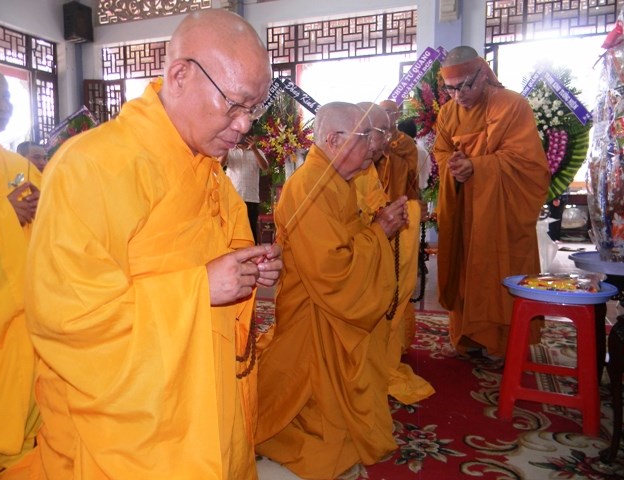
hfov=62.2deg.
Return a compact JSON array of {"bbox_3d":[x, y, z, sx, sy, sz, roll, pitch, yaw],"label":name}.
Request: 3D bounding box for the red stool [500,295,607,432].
[{"bbox_3d":[0.929,0.438,2.003,0.340,0.462,0.340,2,7,25],"label":"red stool"}]

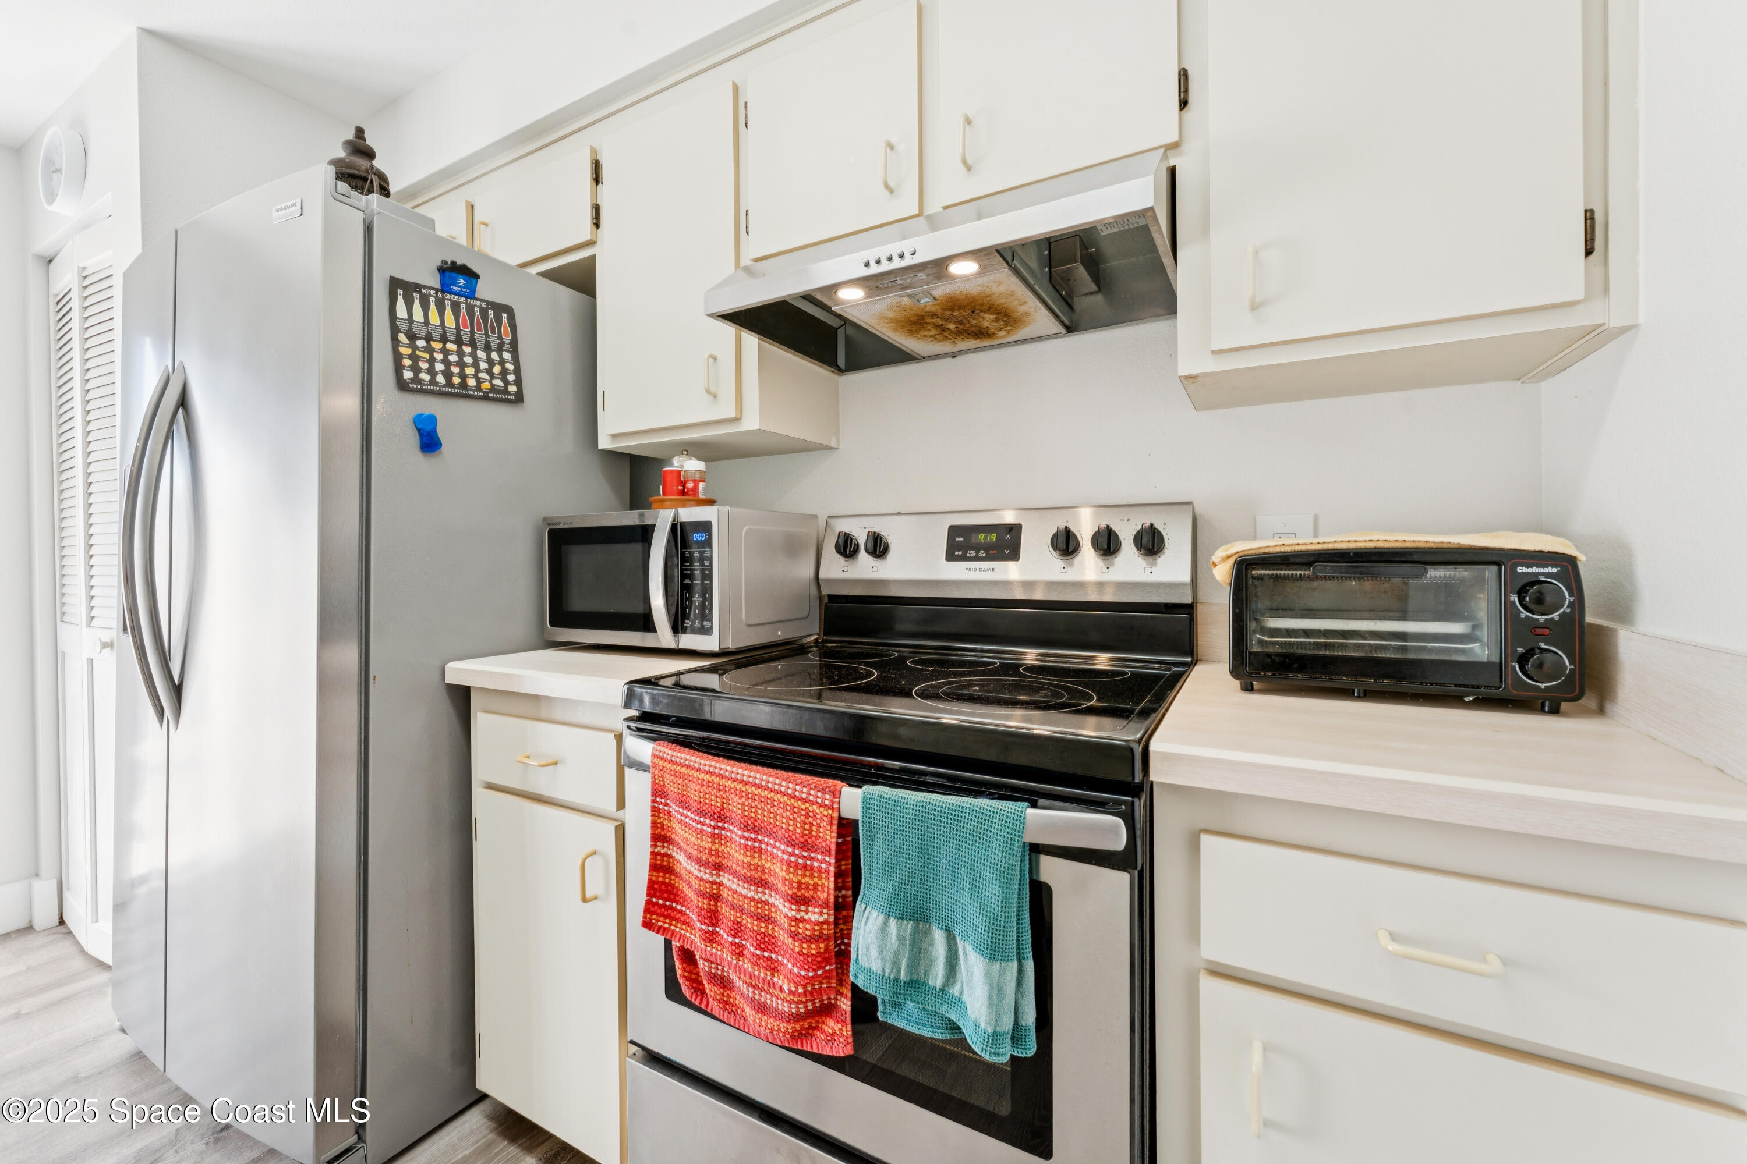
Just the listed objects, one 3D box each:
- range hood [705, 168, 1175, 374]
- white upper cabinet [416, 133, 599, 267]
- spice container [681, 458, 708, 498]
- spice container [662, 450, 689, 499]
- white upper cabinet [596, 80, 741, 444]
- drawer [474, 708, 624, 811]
[{"bbox_3d":[0.136,-0.552,1.215,0.748,0.155,0.460,1,2,29],"label":"range hood"},{"bbox_3d":[-0.953,-0.891,1.888,0.908,0.260,0.320,1,2,29],"label":"white upper cabinet"},{"bbox_3d":[-0.385,-0.218,1.460,0.050,0.089,0.050,1,2,29],"label":"spice container"},{"bbox_3d":[-0.436,-0.231,1.490,0.054,0.108,0.054,1,2,29],"label":"spice container"},{"bbox_3d":[-0.372,-0.661,1.573,0.435,0.683,0.320,1,2,29],"label":"white upper cabinet"},{"bbox_3d":[-0.484,0.303,1.359,0.378,0.130,0.422,1,2,29],"label":"drawer"}]

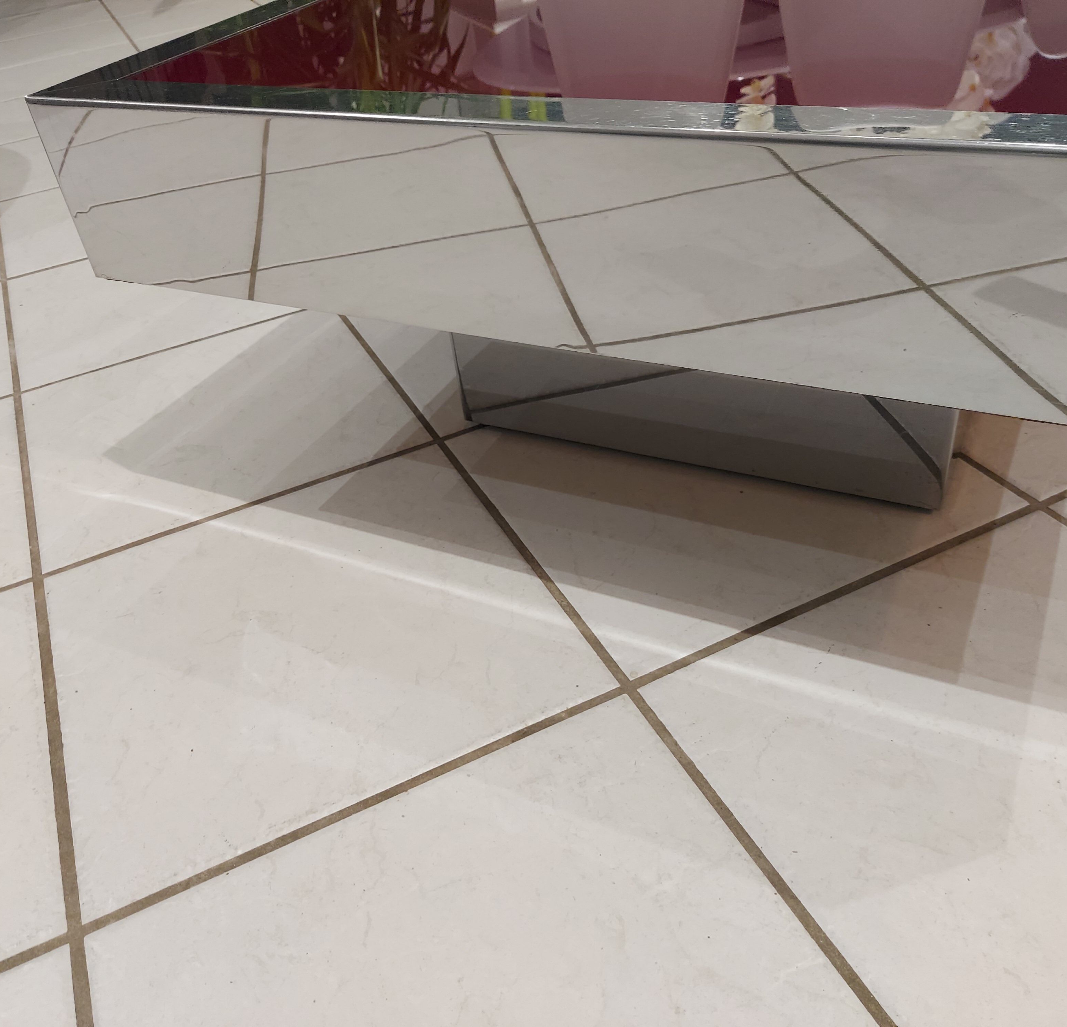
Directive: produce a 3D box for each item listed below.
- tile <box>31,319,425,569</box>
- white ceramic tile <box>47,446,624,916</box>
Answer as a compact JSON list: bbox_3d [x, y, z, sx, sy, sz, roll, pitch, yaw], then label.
[{"bbox_3d":[-0.308,-0.090,0.955,0.337,0.010,0.330,-21,40,-17],"label":"tile"},{"bbox_3d":[-0.164,0.085,0.709,0.337,0.010,0.330,-21,40,-17],"label":"white ceramic tile"}]

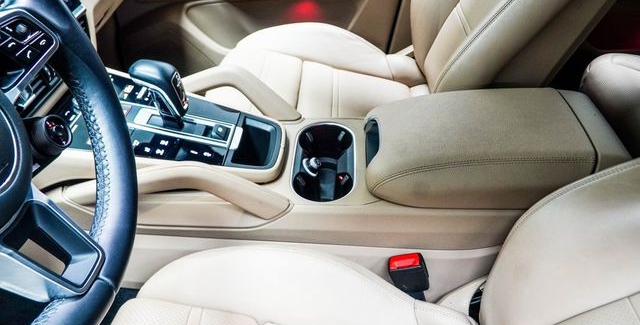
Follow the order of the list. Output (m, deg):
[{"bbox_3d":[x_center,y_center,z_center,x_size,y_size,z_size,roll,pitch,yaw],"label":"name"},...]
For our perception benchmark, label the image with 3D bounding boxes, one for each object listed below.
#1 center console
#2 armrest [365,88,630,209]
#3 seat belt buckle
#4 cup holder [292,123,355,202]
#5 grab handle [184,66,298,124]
[{"bbox_3d":[-0.199,-0.034,0.686,0.288,0.058,0.172,13,39,-7],"label":"center console"},{"bbox_3d":[0.228,-0.029,0.675,0.335,0.072,0.210,1,39,2],"label":"armrest"},{"bbox_3d":[0.118,0.156,0.638,0.042,0.070,0.026,-14,37,14],"label":"seat belt buckle"},{"bbox_3d":[0.006,0.020,0.723,0.092,0.072,0.180,1,39,2],"label":"cup holder"},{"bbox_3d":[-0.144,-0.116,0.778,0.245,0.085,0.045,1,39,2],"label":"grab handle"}]

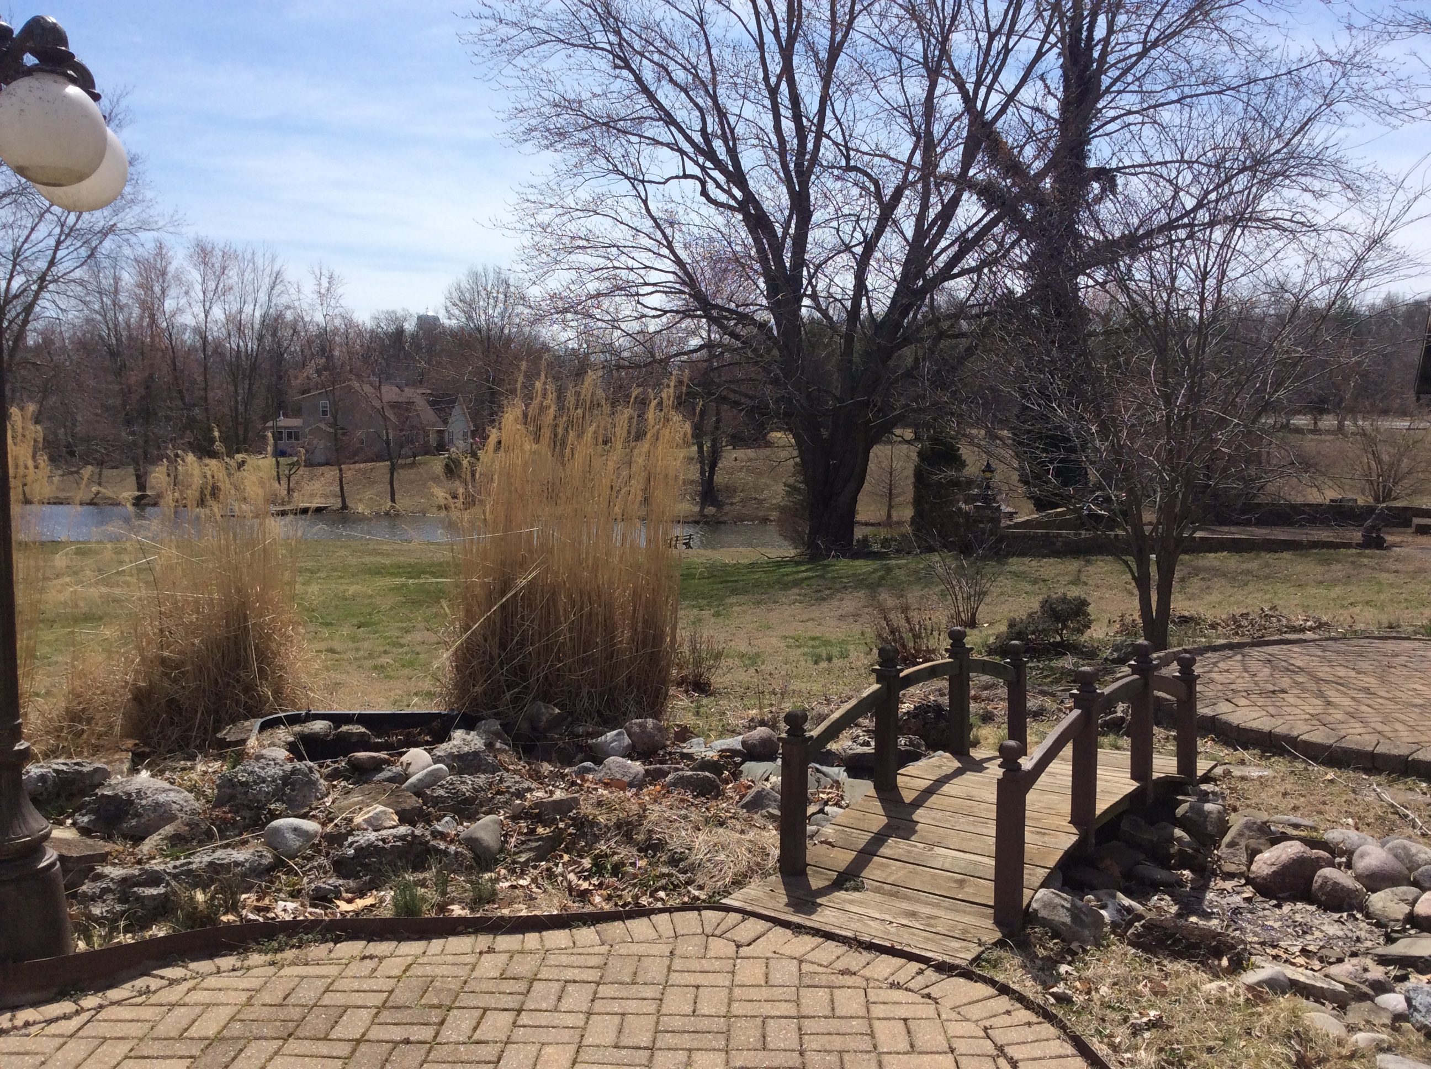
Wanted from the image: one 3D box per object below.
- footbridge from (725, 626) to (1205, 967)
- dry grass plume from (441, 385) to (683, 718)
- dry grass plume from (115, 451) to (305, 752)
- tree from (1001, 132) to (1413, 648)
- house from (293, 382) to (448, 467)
[{"bbox_3d":[1.246,0.857,5.519,0.930,0.810,2.980,3,5,34],"label":"footbridge"},{"bbox_3d":[-0.890,0.090,7.900,1.380,2.070,1.250,0,4,0],"label":"dry grass plume"},{"bbox_3d":[-2.710,0.350,7.100,0.980,1.600,0.950,-2,5,-19],"label":"dry grass plume"},{"bbox_3d":[3.460,-1.000,9.300,2.850,3.650,2.750,1,5,17],"label":"tree"},{"bbox_3d":[-32.500,-10.300,124.000,10.800,7.700,11.500,1,4,12],"label":"house"}]

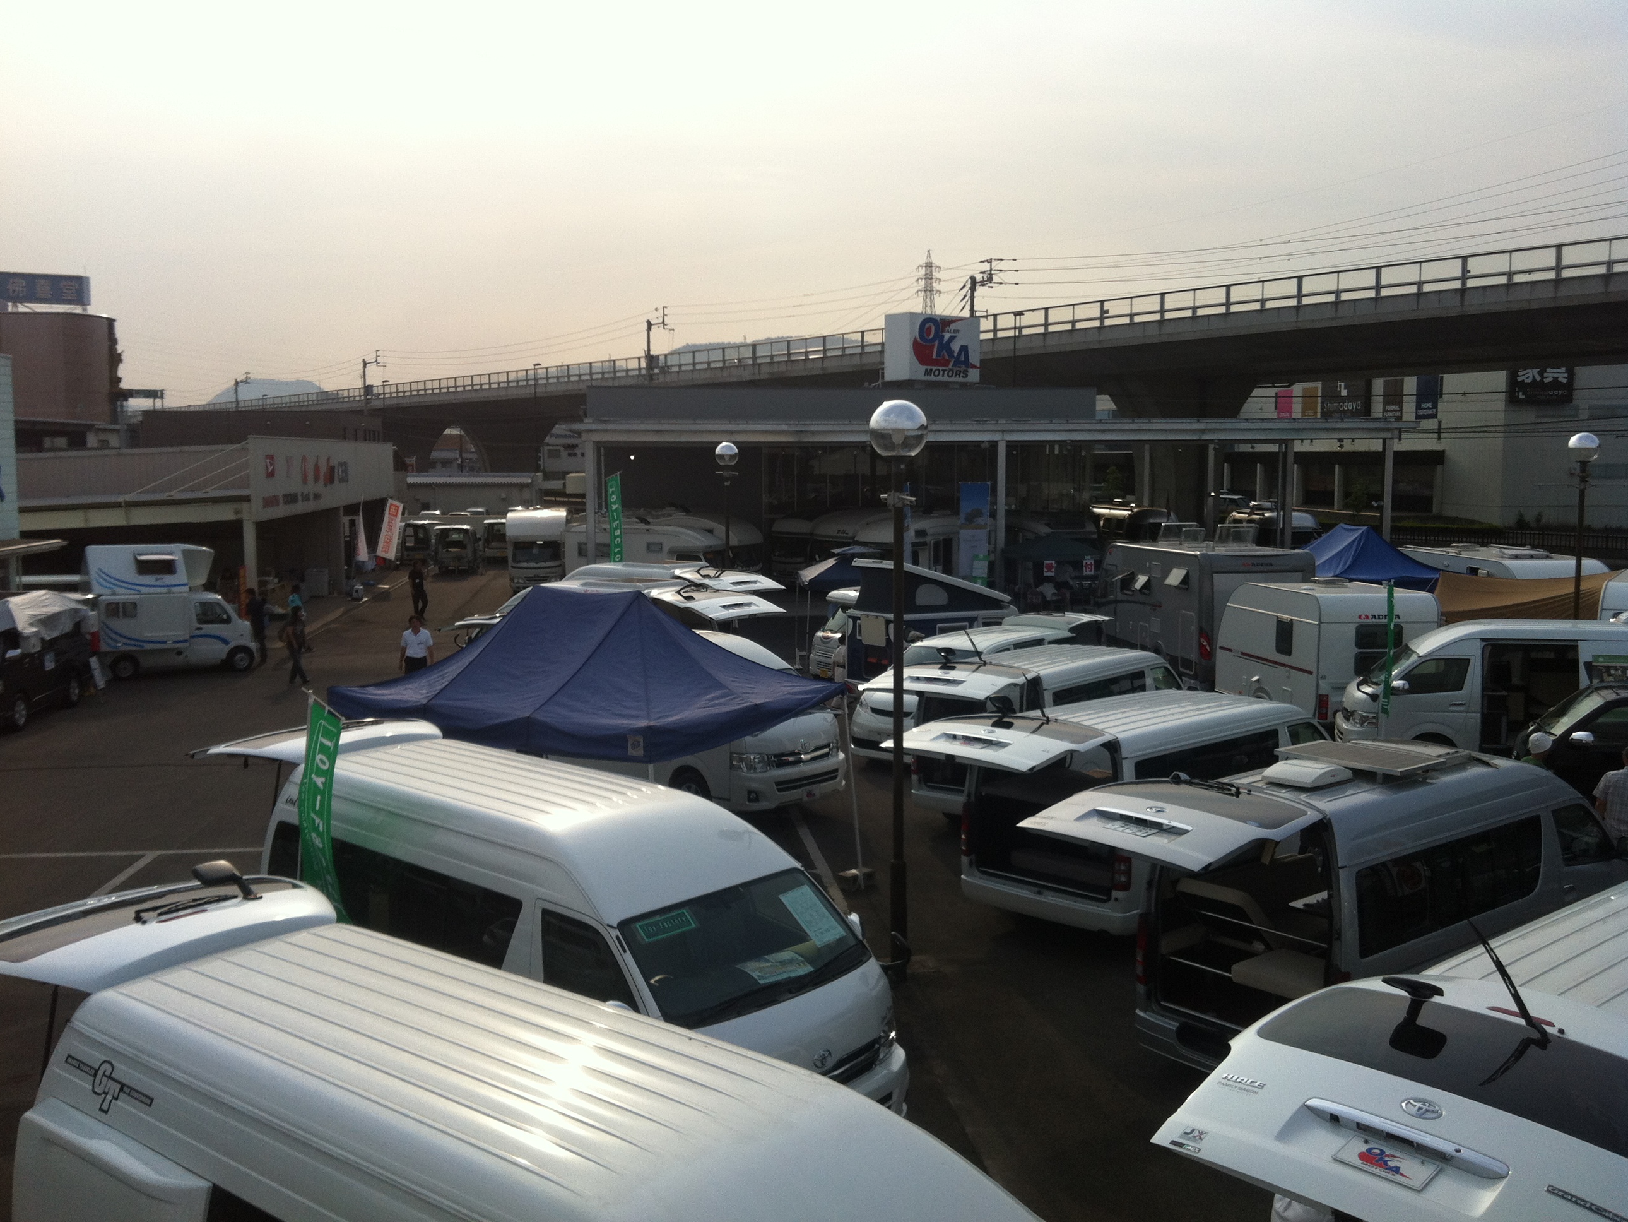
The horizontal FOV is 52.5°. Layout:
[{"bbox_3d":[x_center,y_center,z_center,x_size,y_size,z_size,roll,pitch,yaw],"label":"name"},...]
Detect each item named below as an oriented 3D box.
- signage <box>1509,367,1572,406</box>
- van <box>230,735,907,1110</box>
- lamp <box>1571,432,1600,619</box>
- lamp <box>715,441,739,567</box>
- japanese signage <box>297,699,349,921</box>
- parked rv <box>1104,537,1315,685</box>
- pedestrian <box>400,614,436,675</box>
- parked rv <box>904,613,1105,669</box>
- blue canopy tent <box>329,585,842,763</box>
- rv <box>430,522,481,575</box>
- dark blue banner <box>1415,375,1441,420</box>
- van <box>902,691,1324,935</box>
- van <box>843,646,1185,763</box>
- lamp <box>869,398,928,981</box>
[{"bbox_3d":[43.675,-13.855,99.195,4.000,3.200,0.350,1,5,11],"label":"signage"},{"bbox_3d":[-1.968,2.260,11.751,1.880,2.300,5.850,-5,7,-44],"label":"van"},{"bbox_3d":[12.600,-0.362,27.170,0.520,5.150,0.520,0,5,0],"label":"lamp"},{"bbox_3d":[-1.925,-1.131,36.736,0.520,5.150,0.520,0,5,0],"label":"lamp"},{"bbox_3d":[-3.192,1.463,10.666,0.120,1.750,0.580,-4,7,-37],"label":"japanese signage"},{"bbox_3d":[7.971,0.086,34.290,2.250,2.850,6.000,-1,5,-9],"label":"parked rv"},{"bbox_3d":[-6.862,0.936,28.677,0.560,1.710,0.330,-1,5,-9],"label":"pedestrian"},{"bbox_3d":[2.603,1.244,25.206,1.730,1.950,4.800,4,6,36],"label":"parked rv"},{"bbox_3d":[-2.457,1.328,17.684,4.500,3.120,3.000,3,6,35],"label":"blue canopy tent"},{"bbox_3d":[-14.835,-2.675,68.669,1.550,1.920,3.700,-1,5,-7],"label":"rv"},{"bbox_3d":[42.069,-14.664,113.485,0.250,3.021,3.347,-1,5,-5],"label":"dark blue banner"},{"bbox_3d":[3.439,1.925,16.413,1.880,2.130,5.350,5,7,43],"label":"van"},{"bbox_3d":[3.301,1.565,21.180,1.850,2.080,5.100,4,7,37],"label":"van"},{"bbox_3d":[0.724,0.698,13.989,0.490,4.970,0.490,0,5,0],"label":"lamp"}]

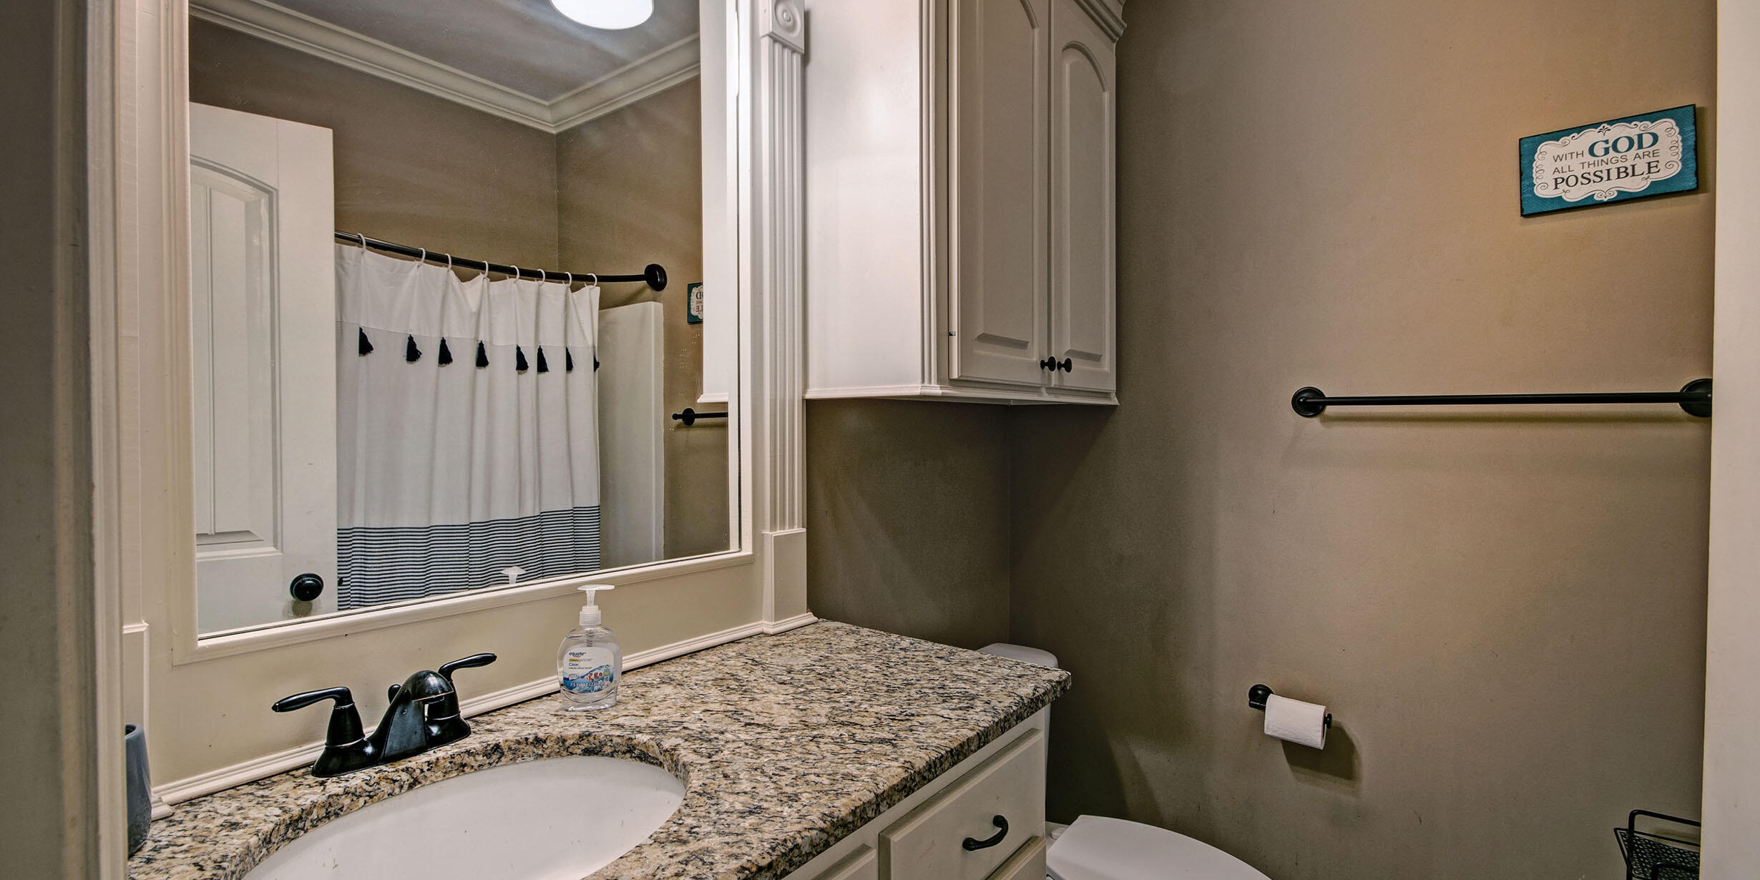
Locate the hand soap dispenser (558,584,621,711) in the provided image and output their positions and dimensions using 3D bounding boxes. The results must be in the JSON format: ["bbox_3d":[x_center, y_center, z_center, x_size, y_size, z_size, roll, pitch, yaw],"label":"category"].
[{"bbox_3d":[-0.383,0.271,0.966,0.085,0.160,0.052,0,1,-12],"label":"hand soap dispenser"}]

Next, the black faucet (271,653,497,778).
[{"bbox_3d":[-0.517,0.300,0.807,0.145,0.106,0.222,1,1,39],"label":"black faucet"}]

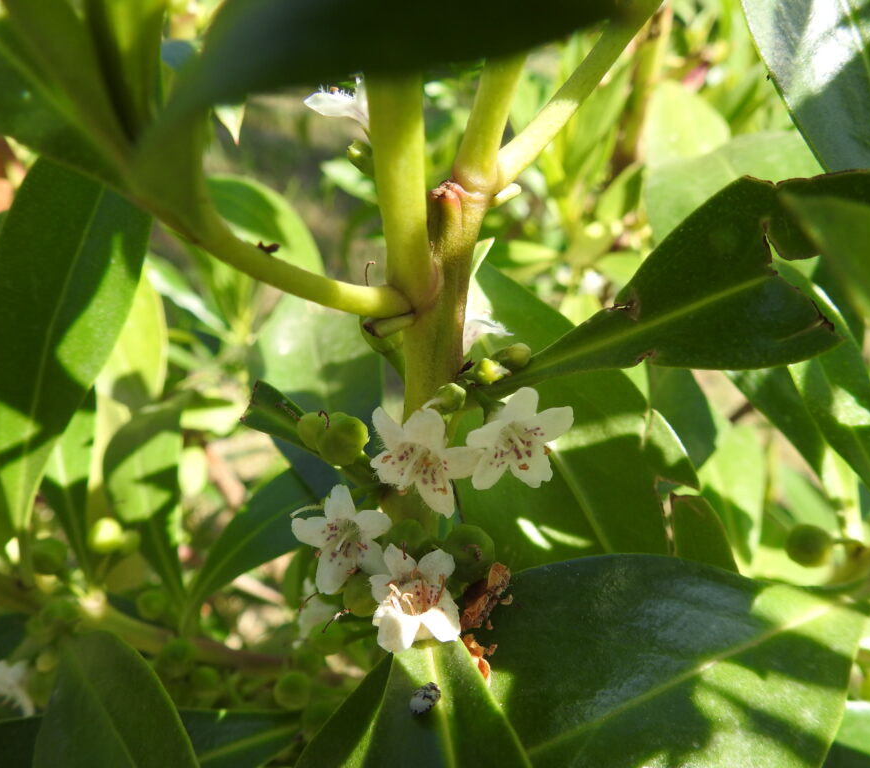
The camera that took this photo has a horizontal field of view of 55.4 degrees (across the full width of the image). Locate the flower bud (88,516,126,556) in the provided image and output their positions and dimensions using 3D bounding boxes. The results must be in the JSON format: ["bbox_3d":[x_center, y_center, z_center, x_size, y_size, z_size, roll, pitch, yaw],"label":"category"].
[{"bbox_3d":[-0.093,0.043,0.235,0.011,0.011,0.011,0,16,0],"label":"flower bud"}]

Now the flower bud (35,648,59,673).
[{"bbox_3d":[-0.076,0.054,0.163,0.005,0.005,0.005,0,24,0],"label":"flower bud"}]

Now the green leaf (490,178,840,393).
[{"bbox_3d":[0.040,-0.015,0.153,0.064,0.036,0.014,-21,-12,-6],"label":"green leaf"}]

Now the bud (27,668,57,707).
[{"bbox_3d":[-0.094,0.074,0.200,0.008,0.009,0.008,0,16,0],"label":"bud"}]

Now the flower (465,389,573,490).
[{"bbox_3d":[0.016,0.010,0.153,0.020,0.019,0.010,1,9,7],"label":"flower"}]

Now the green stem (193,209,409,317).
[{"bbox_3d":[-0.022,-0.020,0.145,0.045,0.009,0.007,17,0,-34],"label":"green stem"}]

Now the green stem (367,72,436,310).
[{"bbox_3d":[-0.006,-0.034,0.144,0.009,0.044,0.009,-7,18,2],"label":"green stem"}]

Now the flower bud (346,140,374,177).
[{"bbox_3d":[-0.015,-0.046,0.168,0.006,0.008,0.006,-24,6,0],"label":"flower bud"}]

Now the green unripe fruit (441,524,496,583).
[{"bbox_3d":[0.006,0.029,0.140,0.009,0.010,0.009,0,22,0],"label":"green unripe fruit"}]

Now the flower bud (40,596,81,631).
[{"bbox_3d":[-0.073,0.045,0.160,0.008,0.007,0.007,0,24,0],"label":"flower bud"}]

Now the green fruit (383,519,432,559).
[{"bbox_3d":[-0.005,0.026,0.140,0.007,0.007,0.007,0,22,0],"label":"green fruit"}]

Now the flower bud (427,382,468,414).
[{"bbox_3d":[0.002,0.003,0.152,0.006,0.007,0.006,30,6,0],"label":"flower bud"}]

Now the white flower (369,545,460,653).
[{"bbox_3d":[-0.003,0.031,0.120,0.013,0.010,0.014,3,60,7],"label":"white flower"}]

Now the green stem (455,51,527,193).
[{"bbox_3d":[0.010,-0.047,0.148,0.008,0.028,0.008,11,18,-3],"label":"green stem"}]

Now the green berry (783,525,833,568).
[{"bbox_3d":[0.072,0.031,0.160,0.009,0.008,0.009,0,22,0],"label":"green berry"}]

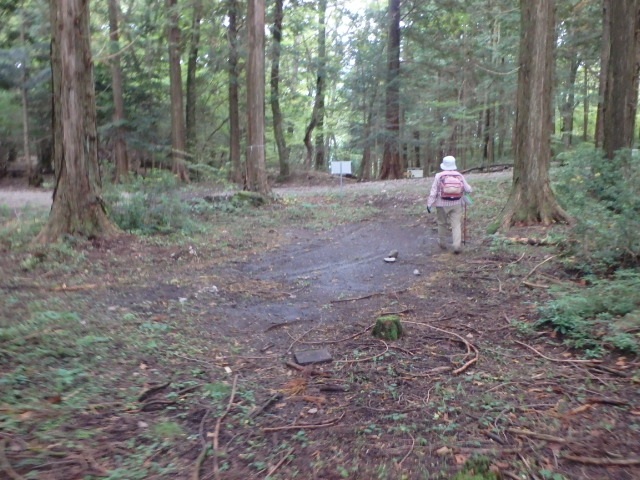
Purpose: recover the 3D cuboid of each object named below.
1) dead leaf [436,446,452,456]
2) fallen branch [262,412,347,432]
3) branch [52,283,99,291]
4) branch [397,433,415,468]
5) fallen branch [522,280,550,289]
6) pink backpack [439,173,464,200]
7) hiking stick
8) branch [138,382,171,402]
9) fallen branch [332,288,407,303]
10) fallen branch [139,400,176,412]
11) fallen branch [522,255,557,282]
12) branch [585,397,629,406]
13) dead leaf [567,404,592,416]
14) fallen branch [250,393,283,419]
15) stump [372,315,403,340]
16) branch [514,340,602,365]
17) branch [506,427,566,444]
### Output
[{"bbox_3d":[0.617,1.039,2.932,0.080,0.025,0.060,0,6,0],"label":"dead leaf"},{"bbox_3d":[-0.081,0.986,3.272,0.493,0.040,0.148,-2,6,-11],"label":"fallen branch"},{"bbox_3d":[-2.779,0.522,6.719,0.477,0.040,0.050,-4,7,-30],"label":"branch"},{"bbox_3d":[0.445,1.034,2.962,0.046,0.025,0.354,1,6,16],"label":"branch"},{"bbox_3d":[2.539,0.516,6.944,0.040,0.035,0.357,-6,9,-36],"label":"fallen branch"},{"bbox_3d":[2.038,-0.812,9.150,0.360,0.410,0.210,0,7,-2],"label":"pink backpack"},{"bbox_3d":[2.412,-0.336,9.807,0.030,0.860,0.030,0,6,0],"label":"hiking stick"},{"bbox_3d":[-1.055,0.938,3.749,0.065,0.050,0.326,3,8,21],"label":"branch"},{"bbox_3d":[0.563,0.590,6.377,1.030,0.040,0.070,-5,9,-34],"label":"fallen branch"},{"bbox_3d":[-0.967,0.953,3.495,0.233,0.045,0.092,-4,7,-33],"label":"fallen branch"},{"bbox_3d":[3.024,0.338,8.053,0.060,0.050,2.325,4,9,30],"label":"fallen branch"},{"bbox_3d":[1.738,0.971,3.578,0.240,0.030,0.035,3,8,19],"label":"branch"},{"bbox_3d":[1.512,0.973,3.423,0.197,0.025,0.055,-4,7,-32],"label":"dead leaf"},{"bbox_3d":[-0.319,0.976,3.541,0.035,0.030,0.378,4,8,25],"label":"fallen branch"},{"bbox_3d":[0.559,0.729,4.900,0.240,0.170,0.220,0,6,0],"label":"stump"},{"bbox_3d":[1.737,0.847,4.468,0.242,0.040,0.700,-7,10,-42],"label":"branch"},{"bbox_3d":[1.151,1.030,3.144,0.307,0.030,0.035,4,9,27],"label":"branch"}]

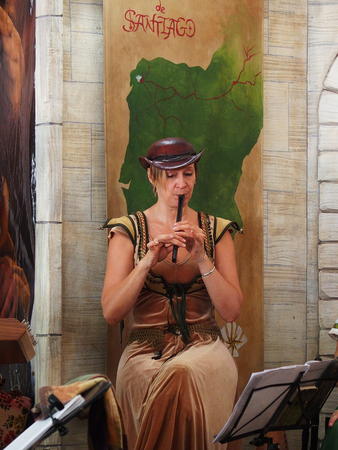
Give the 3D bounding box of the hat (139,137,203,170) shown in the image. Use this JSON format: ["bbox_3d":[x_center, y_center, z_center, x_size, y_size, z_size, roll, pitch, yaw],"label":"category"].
[{"bbox_3d":[0.011,-0.251,5.500,0.230,0.110,0.265,-10,12,-14],"label":"hat"}]

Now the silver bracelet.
[{"bbox_3d":[0.131,0.153,5.300,0.058,0.008,0.055,-34,21,1],"label":"silver bracelet"}]

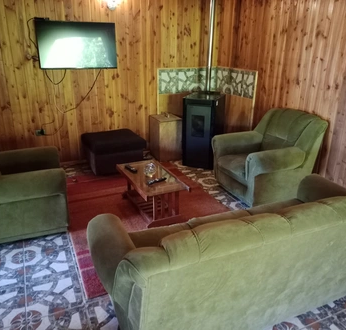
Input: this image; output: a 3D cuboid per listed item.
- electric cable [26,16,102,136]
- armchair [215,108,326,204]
[{"bbox_3d":[-1.370,-1.090,4.110,0.890,1.430,0.100,-8,22,-23],"label":"electric cable"},{"bbox_3d":[1.047,-0.143,3.626,0.870,0.880,0.840,-8,22,-23],"label":"armchair"}]

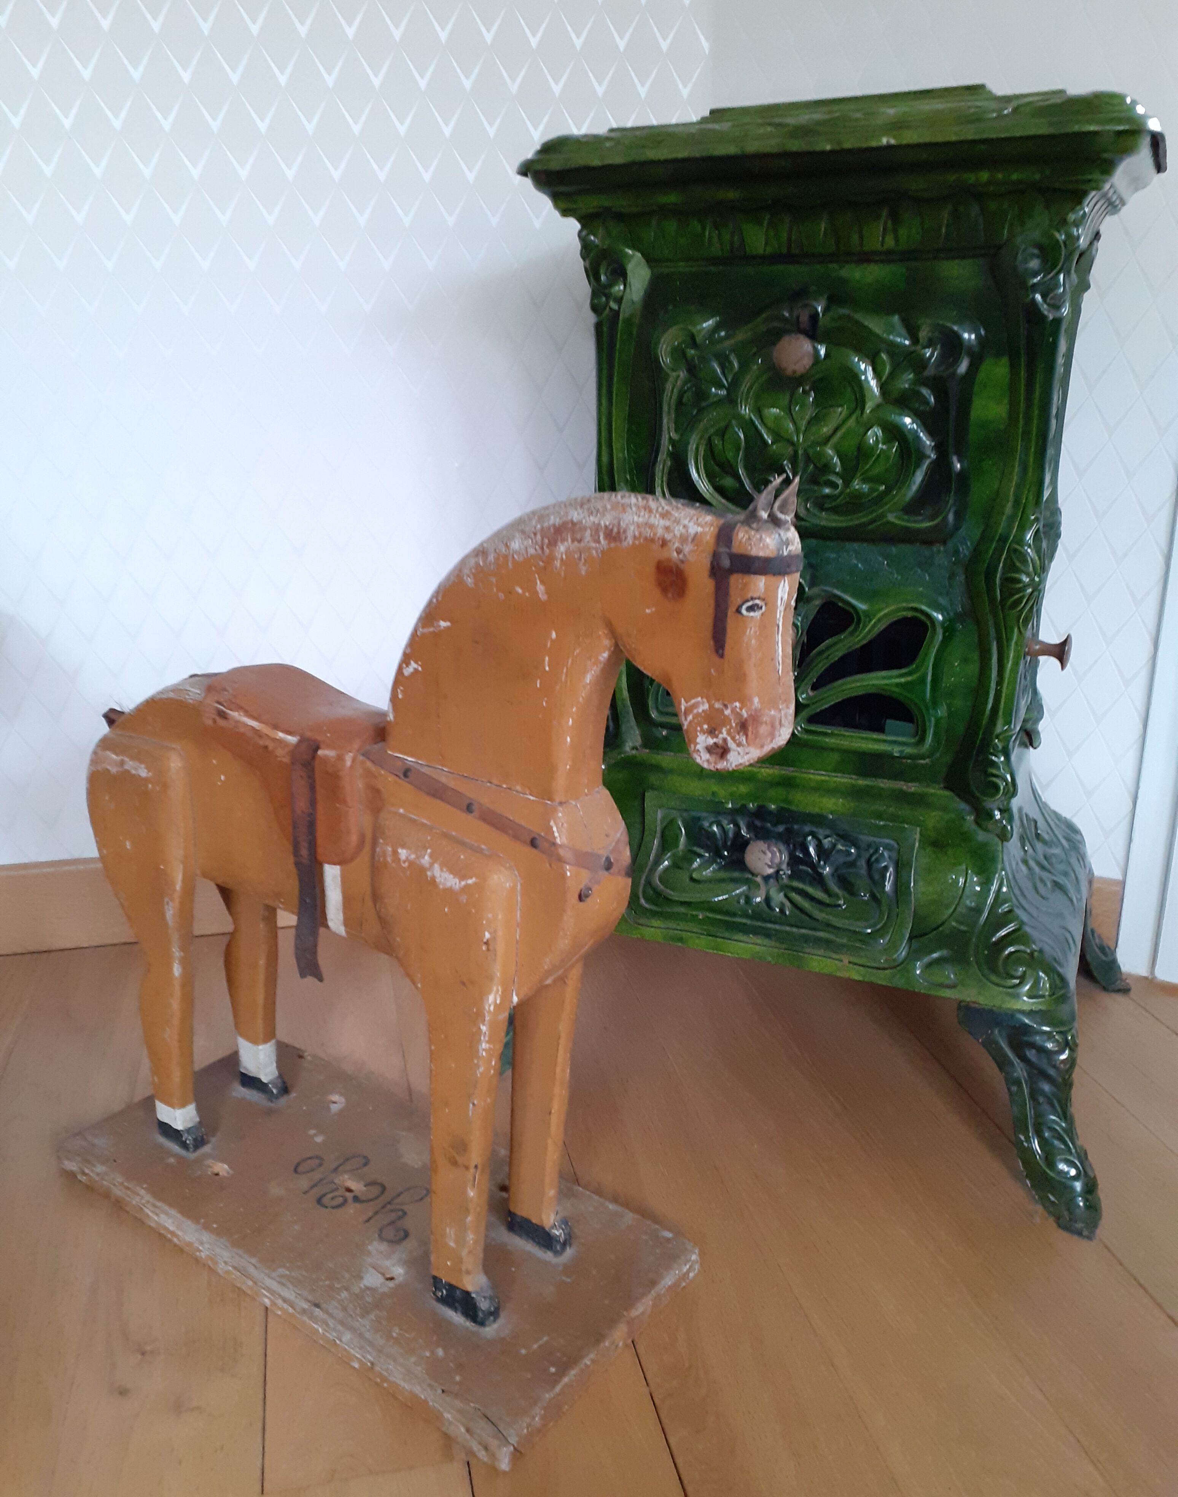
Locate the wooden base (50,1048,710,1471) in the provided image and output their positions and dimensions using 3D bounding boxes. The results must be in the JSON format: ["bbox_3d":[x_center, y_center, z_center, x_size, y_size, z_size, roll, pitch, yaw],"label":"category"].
[{"bbox_3d":[-0.189,0.376,1.008,0.510,0.020,0.221,14,24,34],"label":"wooden base"}]

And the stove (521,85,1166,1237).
[{"bbox_3d":[0.242,-0.105,1.127,0.560,0.840,0.431,8,21,23],"label":"stove"}]

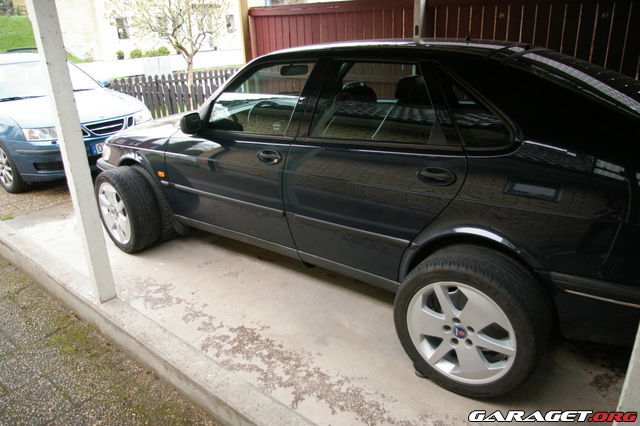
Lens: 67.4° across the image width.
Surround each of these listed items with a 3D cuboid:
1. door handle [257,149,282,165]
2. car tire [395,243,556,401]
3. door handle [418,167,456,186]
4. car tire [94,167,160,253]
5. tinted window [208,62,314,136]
[{"bbox_3d":[-0.286,-0.316,2.698,0.190,0.085,0.050,13,25,35],"label":"door handle"},{"bbox_3d":[0.641,0.466,2.063,0.640,0.640,0.225,14,25,36],"label":"car tire"},{"bbox_3d":[0.512,-0.156,2.108,0.187,0.082,0.050,13,25,35],"label":"door handle"},{"bbox_3d":[-1.427,-0.025,3.578,0.635,0.635,0.225,14,25,37],"label":"car tire"},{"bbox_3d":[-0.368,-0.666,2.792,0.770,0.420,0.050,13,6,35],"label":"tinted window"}]

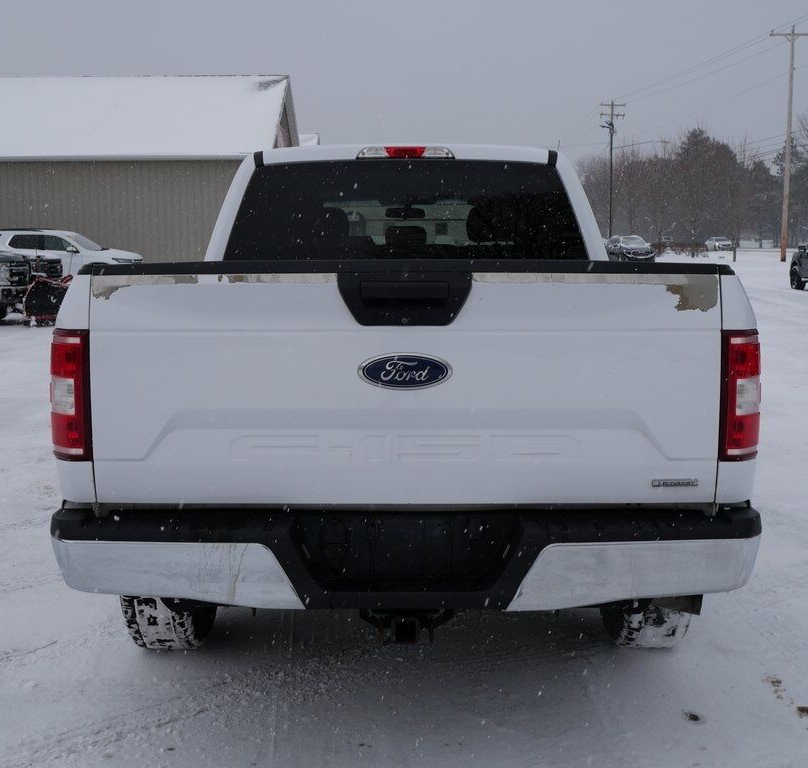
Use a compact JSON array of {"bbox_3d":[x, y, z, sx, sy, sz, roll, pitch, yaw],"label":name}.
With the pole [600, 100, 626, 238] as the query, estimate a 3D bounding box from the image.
[{"bbox_3d":[19.850,-19.707,102.292,2.400,14.500,0.400,-1,8,-5],"label":"pole"}]

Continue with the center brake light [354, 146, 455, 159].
[{"bbox_3d":[0.004,-1.042,4.784,0.440,0.068,0.060,0,8,0],"label":"center brake light"}]

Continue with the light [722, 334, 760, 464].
[{"bbox_3d":[0.898,0.025,2.894,0.125,0.350,0.160,0,8,0],"label":"light"}]

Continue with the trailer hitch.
[{"bbox_3d":[0.004,0.628,2.878,0.250,0.120,0.200,0,8,0],"label":"trailer hitch"}]

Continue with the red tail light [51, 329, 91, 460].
[{"bbox_3d":[-0.890,0.025,2.894,0.125,0.350,0.160,0,8,0],"label":"red tail light"}]

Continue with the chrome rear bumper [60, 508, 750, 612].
[{"bbox_3d":[0.004,0.440,2.868,1.880,0.250,0.300,0,8,0],"label":"chrome rear bumper"}]

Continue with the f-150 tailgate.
[{"bbox_3d":[0.004,0.002,2.845,1.640,0.650,0.100,0,8,0],"label":"f-150 tailgate"}]

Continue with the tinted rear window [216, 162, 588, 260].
[{"bbox_3d":[0.004,-0.760,4.711,1.580,0.500,0.100,0,-9,0],"label":"tinted rear window"}]

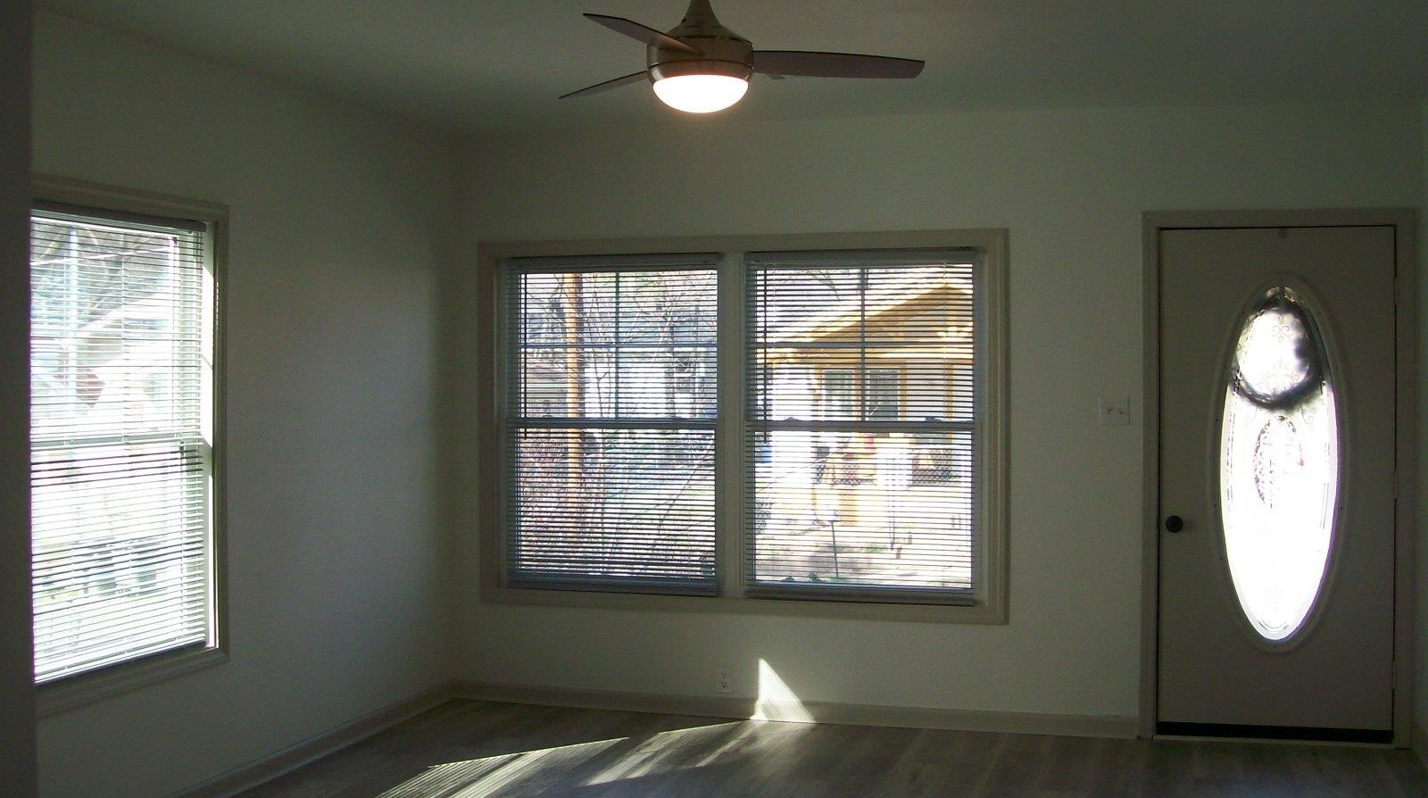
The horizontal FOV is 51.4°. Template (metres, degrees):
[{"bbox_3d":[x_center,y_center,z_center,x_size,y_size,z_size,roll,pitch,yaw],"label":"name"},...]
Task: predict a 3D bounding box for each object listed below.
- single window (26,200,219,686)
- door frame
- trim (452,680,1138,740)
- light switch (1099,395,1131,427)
[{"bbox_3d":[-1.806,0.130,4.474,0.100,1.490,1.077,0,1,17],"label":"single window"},{"bbox_3d":[2.198,0.310,5.783,1.017,2.054,0.120,0,1,17],"label":"door frame"},{"bbox_3d":[0.256,1.309,6.228,2.990,0.093,0.018,0,1,17],"label":"trim"},{"bbox_3d":[1.571,0.046,5.824,0.118,0.116,0.015,0,1,17],"label":"light switch"}]

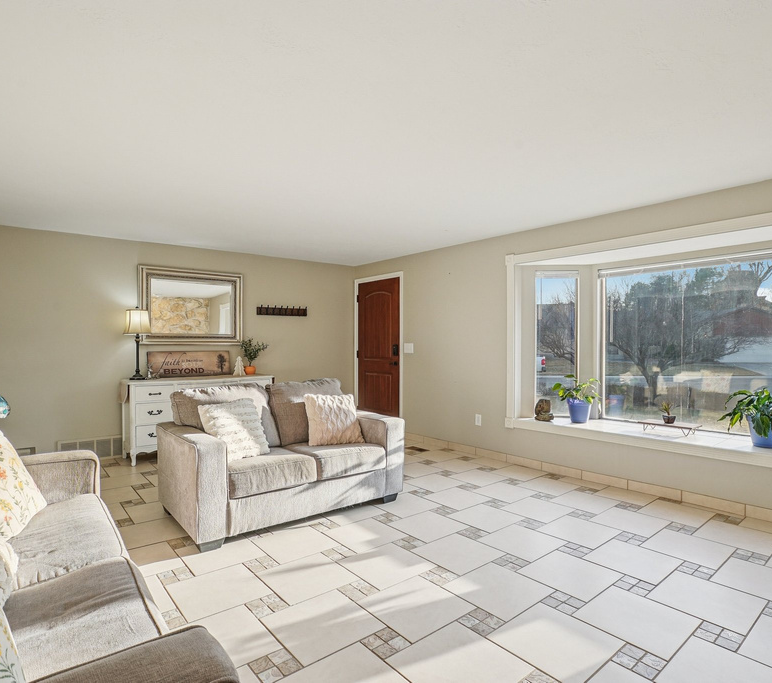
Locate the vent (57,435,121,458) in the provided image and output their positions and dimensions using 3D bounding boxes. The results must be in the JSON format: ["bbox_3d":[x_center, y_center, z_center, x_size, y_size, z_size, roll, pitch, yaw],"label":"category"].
[{"bbox_3d":[-2.989,1.110,4.690,0.650,0.240,0.025,0,0,-36],"label":"vent"}]

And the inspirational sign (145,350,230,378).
[{"bbox_3d":[-2.223,0.255,5.196,0.897,0.285,0.035,0,-6,-36],"label":"inspirational sign"}]

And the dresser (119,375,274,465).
[{"bbox_3d":[-2.063,0.828,5.102,1.540,0.845,0.460,0,0,-36],"label":"dresser"}]

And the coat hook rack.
[{"bbox_3d":[-1.326,-0.403,5.878,0.700,0.140,0.060,0,0,-36],"label":"coat hook rack"}]

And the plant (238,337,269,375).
[{"bbox_3d":[-1.587,0.171,5.470,0.310,0.430,0.290,0,0,-36],"label":"plant"}]

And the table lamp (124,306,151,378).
[{"bbox_3d":[-2.593,0.020,4.730,0.275,0.755,0.275,0,0,-36],"label":"table lamp"}]

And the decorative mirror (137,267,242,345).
[{"bbox_3d":[-2.210,-0.395,5.236,1.132,0.860,0.060,0,0,-36],"label":"decorative mirror"}]

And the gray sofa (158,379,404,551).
[{"bbox_3d":[-0.780,0.780,3.540,1.570,0.940,0.940,0,0,-38],"label":"gray sofa"}]

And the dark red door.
[{"bbox_3d":[-0.105,0.210,6.200,0.050,2.050,0.890,0,0,-41],"label":"dark red door"}]

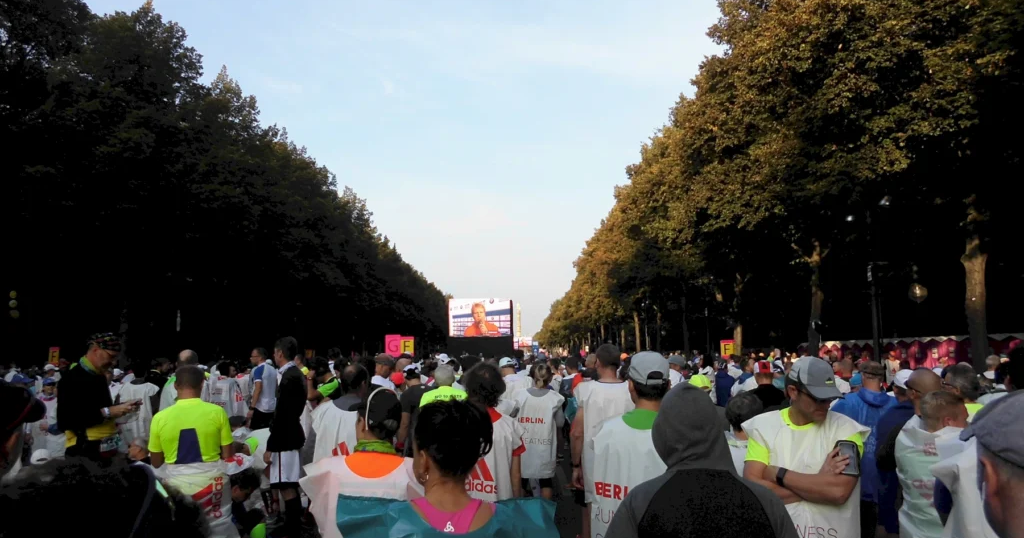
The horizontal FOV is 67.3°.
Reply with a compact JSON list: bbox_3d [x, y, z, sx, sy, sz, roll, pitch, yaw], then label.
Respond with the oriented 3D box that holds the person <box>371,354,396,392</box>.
[{"bbox_3d":[-1.246,1.680,7.363,0.500,1.730,0.320,-6,-9,45],"label":"person"}]

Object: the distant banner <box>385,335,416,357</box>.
[{"bbox_3d":[-5.509,3.829,38.000,1.550,1.100,0.100,0,-6,0],"label":"distant banner"}]

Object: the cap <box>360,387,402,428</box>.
[{"bbox_3d":[-0.620,0.655,3.650,0.180,0.160,0.270,6,-3,-43],"label":"cap"}]

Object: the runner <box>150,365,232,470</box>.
[{"bbox_3d":[-1.928,1.374,4.628,0.540,1.650,0.400,2,-7,-19],"label":"runner"}]

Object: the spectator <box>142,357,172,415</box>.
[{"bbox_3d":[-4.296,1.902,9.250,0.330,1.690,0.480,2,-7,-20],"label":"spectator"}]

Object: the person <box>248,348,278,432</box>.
[{"bbox_3d":[-2.766,1.745,8.561,0.330,1.760,0.480,-1,-6,13],"label":"person"}]

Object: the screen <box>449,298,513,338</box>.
[{"bbox_3d":[-3.683,5.642,89.922,7.400,4.600,0.700,1,-6,-7],"label":"screen"}]

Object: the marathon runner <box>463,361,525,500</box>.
[{"bbox_3d":[-0.164,1.390,4.477,0.520,1.690,0.330,0,-6,0],"label":"marathon runner"}]

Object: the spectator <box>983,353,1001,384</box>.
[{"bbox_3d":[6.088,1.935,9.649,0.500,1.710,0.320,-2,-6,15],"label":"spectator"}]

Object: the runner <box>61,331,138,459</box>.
[{"bbox_3d":[-2.767,1.334,5.135,0.520,1.830,0.500,1,-6,-6],"label":"runner"}]

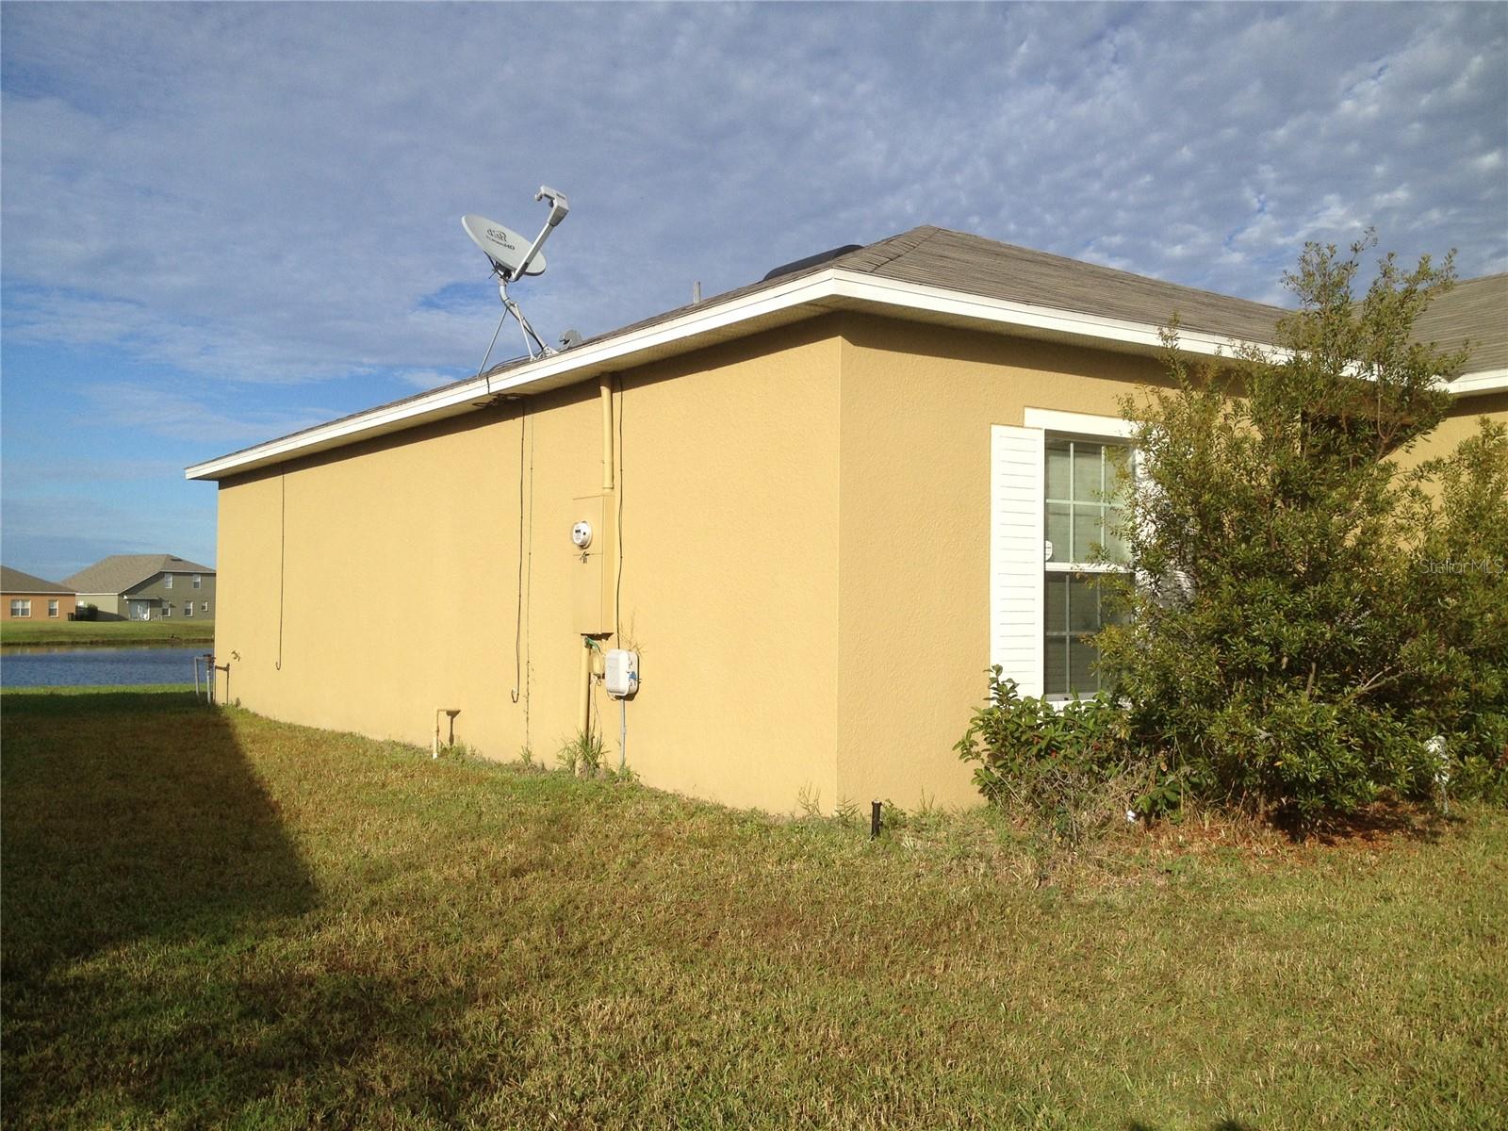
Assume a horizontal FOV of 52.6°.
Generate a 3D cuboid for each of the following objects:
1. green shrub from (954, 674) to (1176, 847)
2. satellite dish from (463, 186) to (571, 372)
[{"bbox_3d":[1.556,0.961,7.700,1.050,0.880,0.900,2,-3,-35],"label":"green shrub"},{"bbox_3d":[-1.560,-1.870,10.220,0.920,1.080,0.700,-1,-3,30],"label":"satellite dish"}]

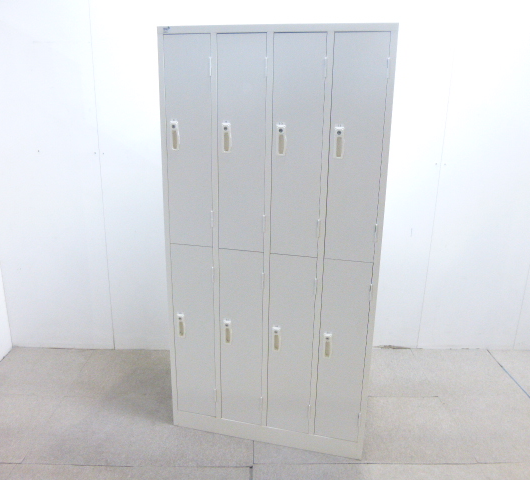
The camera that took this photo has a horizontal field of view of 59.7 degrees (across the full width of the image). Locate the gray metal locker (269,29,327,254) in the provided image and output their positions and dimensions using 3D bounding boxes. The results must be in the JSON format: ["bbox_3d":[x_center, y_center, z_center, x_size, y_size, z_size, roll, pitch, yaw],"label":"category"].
[{"bbox_3d":[0.124,-0.345,1.780,0.195,0.838,0.035,5,16,13],"label":"gray metal locker"}]

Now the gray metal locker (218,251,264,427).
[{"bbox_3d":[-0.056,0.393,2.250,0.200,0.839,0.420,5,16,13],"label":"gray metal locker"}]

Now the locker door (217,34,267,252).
[{"bbox_3d":[-0.090,-0.363,1.831,0.195,0.838,0.035,5,16,13],"label":"locker door"}]

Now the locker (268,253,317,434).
[{"bbox_3d":[0.110,0.460,2.007,0.195,0.836,0.035,5,16,13],"label":"locker"}]

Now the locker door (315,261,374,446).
[{"bbox_3d":[0.324,0.478,1.956,0.192,0.836,0.035,5,16,13],"label":"locker door"}]

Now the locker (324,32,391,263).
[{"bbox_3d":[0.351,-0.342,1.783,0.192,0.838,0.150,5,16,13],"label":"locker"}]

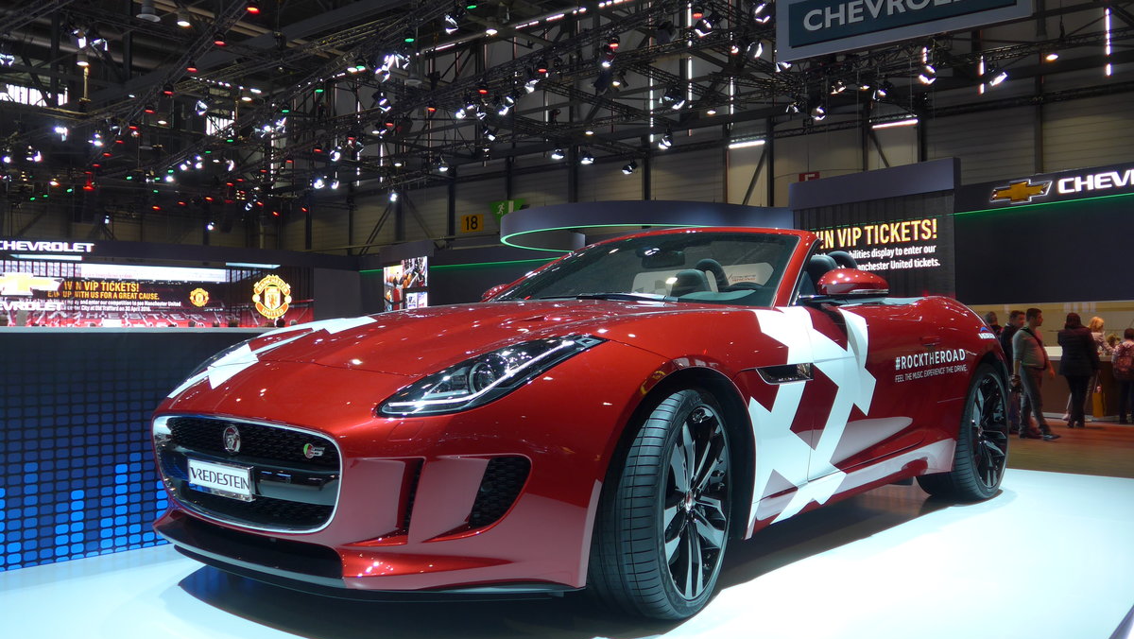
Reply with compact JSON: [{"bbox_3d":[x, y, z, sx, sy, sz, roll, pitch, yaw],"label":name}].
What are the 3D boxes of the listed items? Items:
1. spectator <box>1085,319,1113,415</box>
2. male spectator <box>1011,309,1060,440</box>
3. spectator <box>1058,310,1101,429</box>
[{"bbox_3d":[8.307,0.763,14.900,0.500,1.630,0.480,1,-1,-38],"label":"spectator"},{"bbox_3d":[6.223,0.721,12.600,0.550,1.755,0.580,-1,-1,38],"label":"male spectator"},{"bbox_3d":[7.460,0.741,13.850,0.580,1.674,0.420,-1,-1,35],"label":"spectator"}]

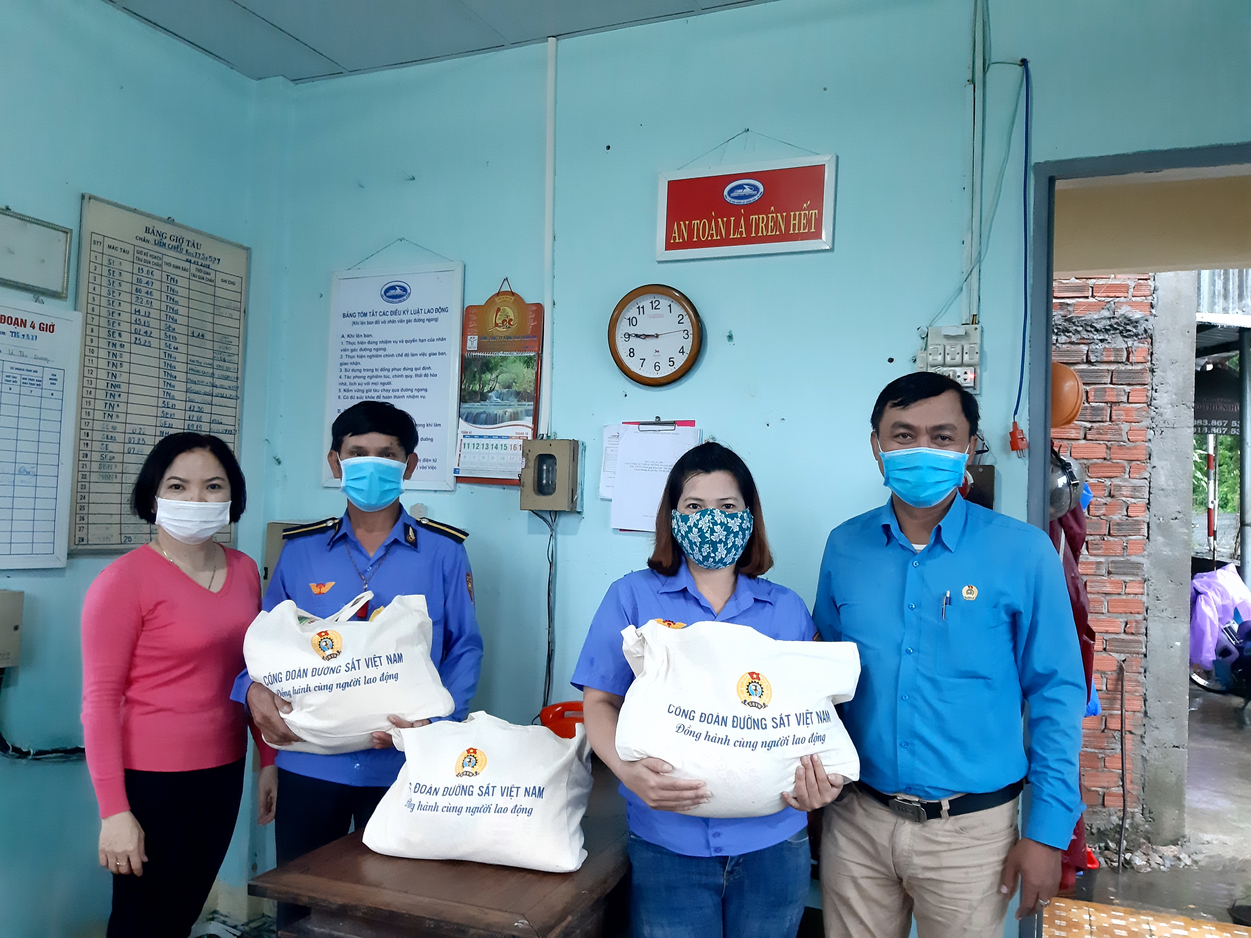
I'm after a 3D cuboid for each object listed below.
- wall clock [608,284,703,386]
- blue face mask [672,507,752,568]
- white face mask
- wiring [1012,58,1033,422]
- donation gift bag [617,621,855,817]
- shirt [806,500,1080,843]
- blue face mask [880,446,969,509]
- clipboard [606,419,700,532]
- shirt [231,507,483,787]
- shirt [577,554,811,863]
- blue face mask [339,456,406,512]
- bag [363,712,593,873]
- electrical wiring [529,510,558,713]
[{"bbox_3d":[0.082,-0.374,2.728,0.280,0.280,0.045,1,-2,23],"label":"wall clock"},{"bbox_3d":[0.160,0.130,1.810,0.153,0.113,0.100,2,-2,6],"label":"blue face mask"},{"bbox_3d":[-0.820,0.099,1.850,0.140,0.092,0.080,2,-2,-22],"label":"white face mask"},{"bbox_3d":[0.958,-0.551,2.358,0.035,0.890,0.030,1,-2,23],"label":"wiring"},{"bbox_3d":[0.184,0.415,1.635,0.395,0.320,0.170,2,-1,-1],"label":"donation gift bag"},{"bbox_3d":[0.576,0.351,1.750,0.480,0.600,0.290,1,-2,27],"label":"shirt"},{"bbox_3d":[0.492,0.014,1.610,0.145,0.105,0.080,1,-1,16],"label":"blue face mask"},{"bbox_3d":[0.079,0.022,2.723,0.235,0.315,0.025,1,-2,23],"label":"clipboard"},{"bbox_3d":[-0.549,0.357,2.010,0.490,0.575,0.350,2,-1,-13],"label":"shirt"},{"bbox_3d":[0.127,0.442,1.850,0.455,0.535,0.270,2,-2,2],"label":"shirt"},{"bbox_3d":[-0.519,0.031,2.010,0.138,0.113,0.085,2,-2,-13],"label":"blue face mask"},{"bbox_3d":[-0.280,0.602,1.880,0.410,0.255,0.170,1,-2,15],"label":"bag"},{"bbox_3d":[-0.247,0.427,2.950,0.085,0.610,0.050,1,-2,23],"label":"electrical wiring"}]

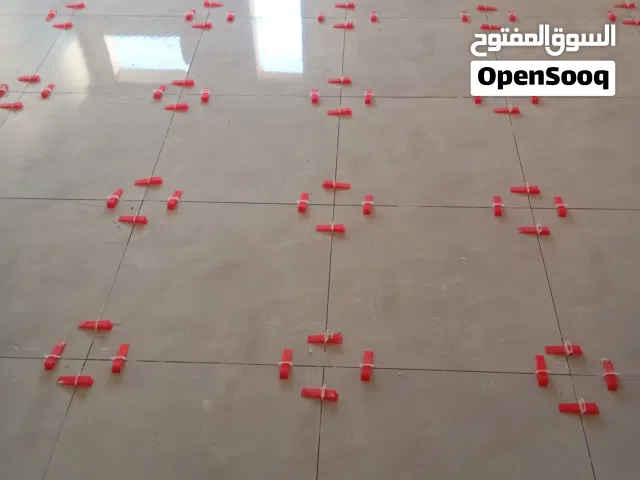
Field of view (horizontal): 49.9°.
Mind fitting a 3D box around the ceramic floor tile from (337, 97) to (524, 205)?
[{"bbox_3d":[0.359,-0.312,2.322,0.600,0.010,0.600,1,45,3],"label":"ceramic floor tile"}]

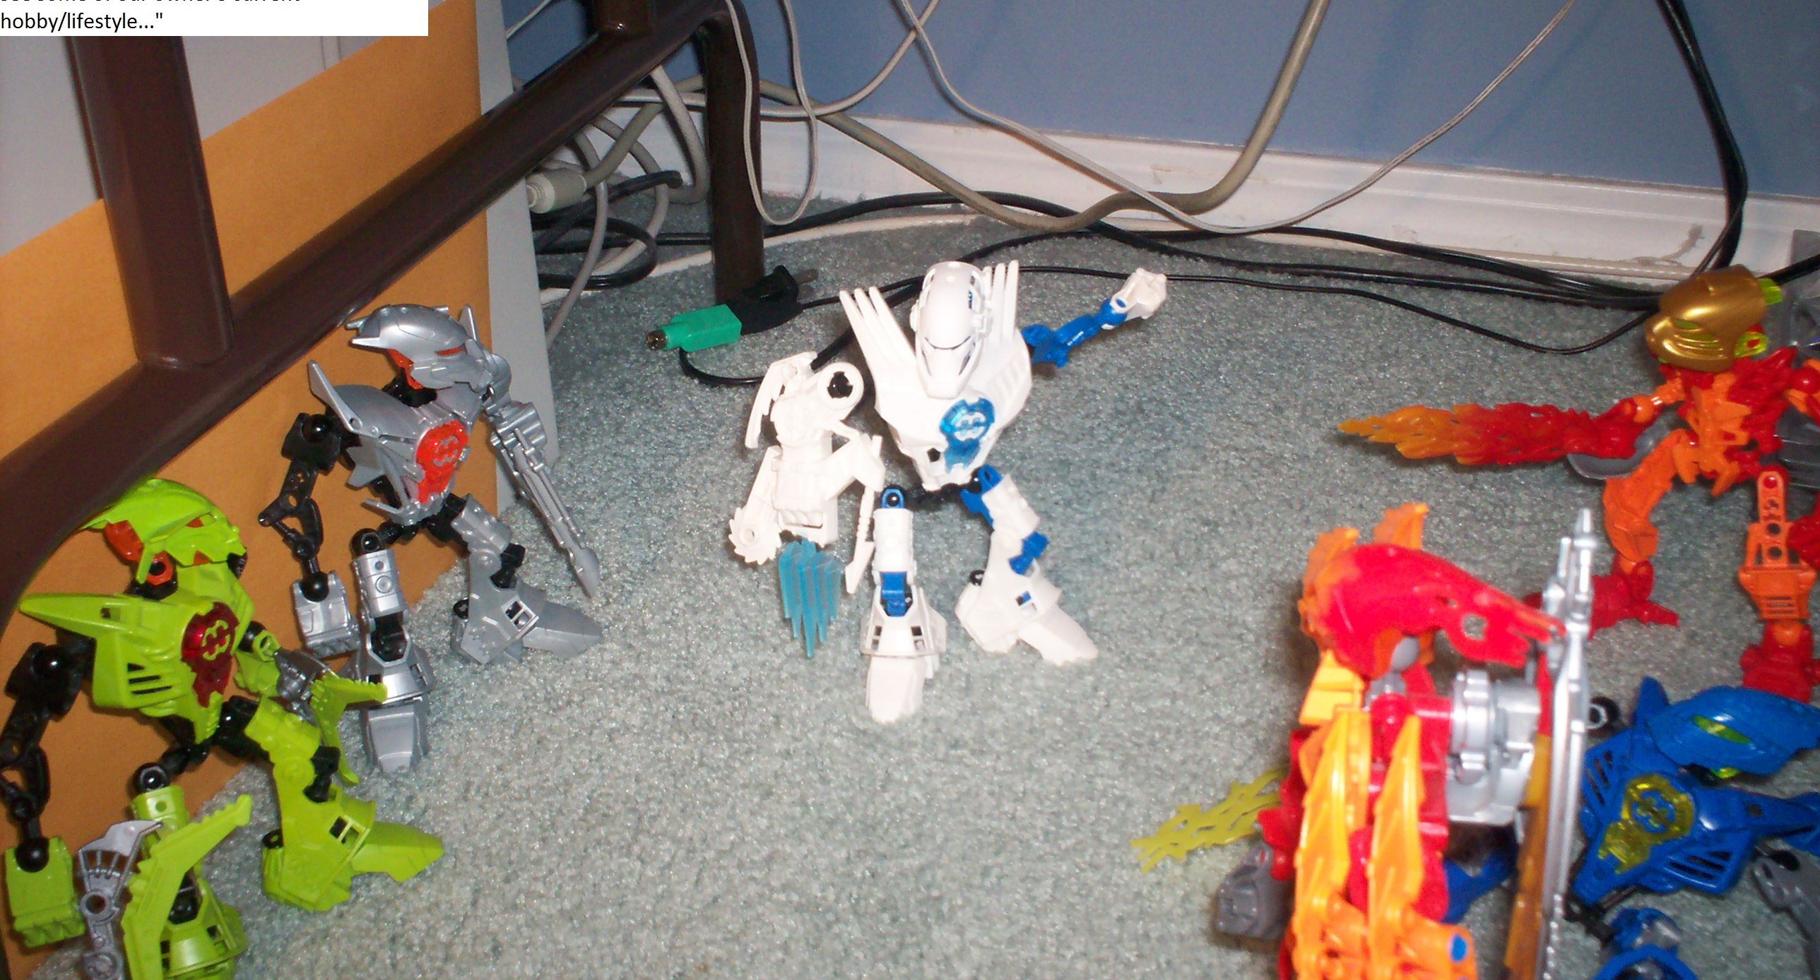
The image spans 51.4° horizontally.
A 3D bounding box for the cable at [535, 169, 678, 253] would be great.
[{"bbox_3d":[-0.160,-0.145,0.995,0.082,0.033,0.060,1,30,0],"label":"cable"}]

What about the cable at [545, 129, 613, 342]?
[{"bbox_3d":[-0.164,-0.128,0.935,0.035,0.085,0.080,1,30,0],"label":"cable"}]

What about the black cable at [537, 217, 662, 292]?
[{"bbox_3d":[-0.163,-0.123,0.990,0.072,0.018,0.070,1,30,0],"label":"black cable"}]

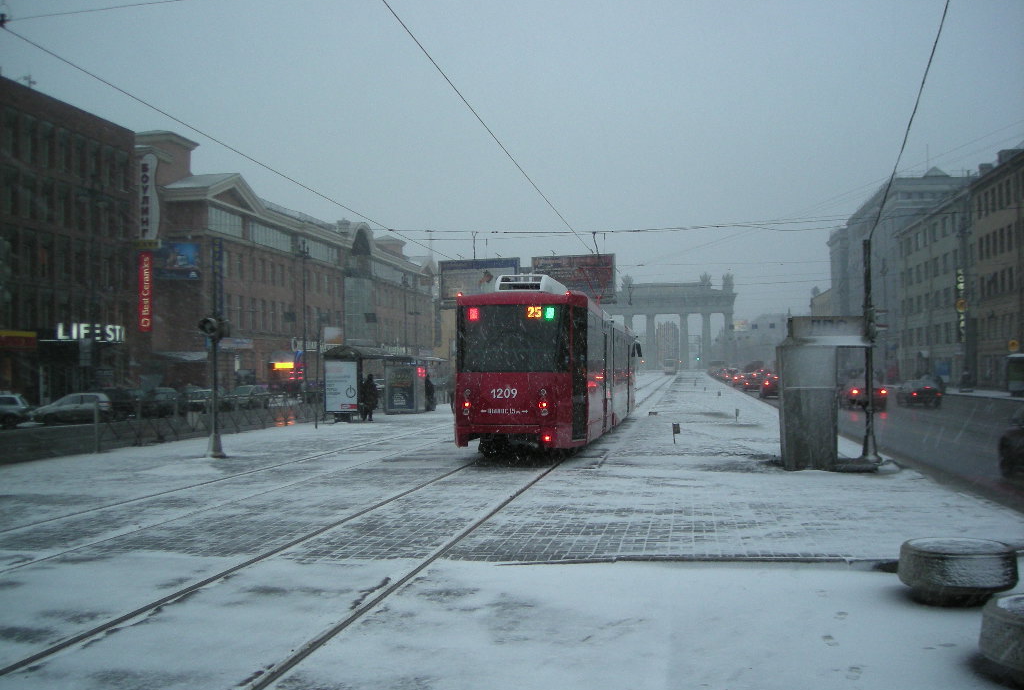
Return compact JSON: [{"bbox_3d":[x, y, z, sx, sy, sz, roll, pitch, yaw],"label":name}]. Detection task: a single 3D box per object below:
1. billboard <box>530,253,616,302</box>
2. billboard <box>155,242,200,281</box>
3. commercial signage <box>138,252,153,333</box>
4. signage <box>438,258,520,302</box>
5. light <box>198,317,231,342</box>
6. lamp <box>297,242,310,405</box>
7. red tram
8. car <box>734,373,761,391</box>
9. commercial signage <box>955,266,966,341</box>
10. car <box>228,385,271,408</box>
[{"bbox_3d":[7.451,-8.118,126.000,10.400,5.900,0.800,-1,-1,12],"label":"billboard"},{"bbox_3d":[-26.570,-6.653,82.000,4.100,3.050,0.200,-1,-1,9],"label":"billboard"},{"bbox_3d":[-24.778,-3.613,70.000,0.950,5.400,0.200,-1,-1,9],"label":"commercial signage"},{"bbox_3d":[-2.433,-4.828,77.500,6.200,3.200,0.400,-1,-1,12],"label":"signage"},{"bbox_3d":[-6.089,-0.314,21.200,0.570,0.480,0.400,-1,-1,15],"label":"light"},{"bbox_3d":[-14.699,-1.505,73.000,0.850,11.500,0.800,-1,-1,9],"label":"lamp"},{"bbox_3d":[1.867,0.604,29.257,2.500,3.400,20.600,-1,-1,9],"label":"red tram"},{"bbox_3d":[18.823,2.934,81.000,1.750,1.450,4.400,-1,-1,9],"label":"car"},{"bbox_3d":[40.718,-3.677,94.000,1.100,6.700,0.300,-1,-1,9],"label":"commercial signage"},{"bbox_3d":[-16.496,3.304,65.000,1.700,1.500,4.000,-1,-1,9],"label":"car"}]

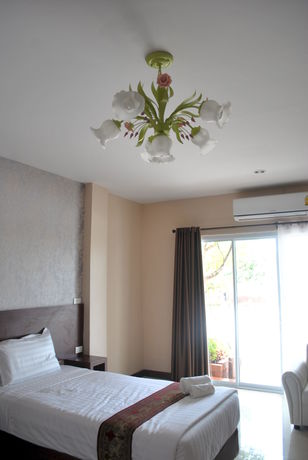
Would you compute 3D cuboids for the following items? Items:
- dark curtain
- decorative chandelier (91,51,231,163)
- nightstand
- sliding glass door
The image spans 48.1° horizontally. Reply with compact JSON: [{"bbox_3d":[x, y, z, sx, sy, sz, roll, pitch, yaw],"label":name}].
[{"bbox_3d":[0.515,1.058,5.117,0.567,2.195,0.150,-5,-9,33],"label":"dark curtain"},{"bbox_3d":[0.043,-0.715,1.901,0.730,0.494,0.730,0,-8,0],"label":"decorative chandelier"},{"bbox_3d":[-0.802,1.784,4.035,0.413,0.513,0.323,-5,-9,33],"label":"nightstand"},{"bbox_3d":[1.174,1.098,4.823,1.178,2.090,0.100,-5,-9,33],"label":"sliding glass door"}]

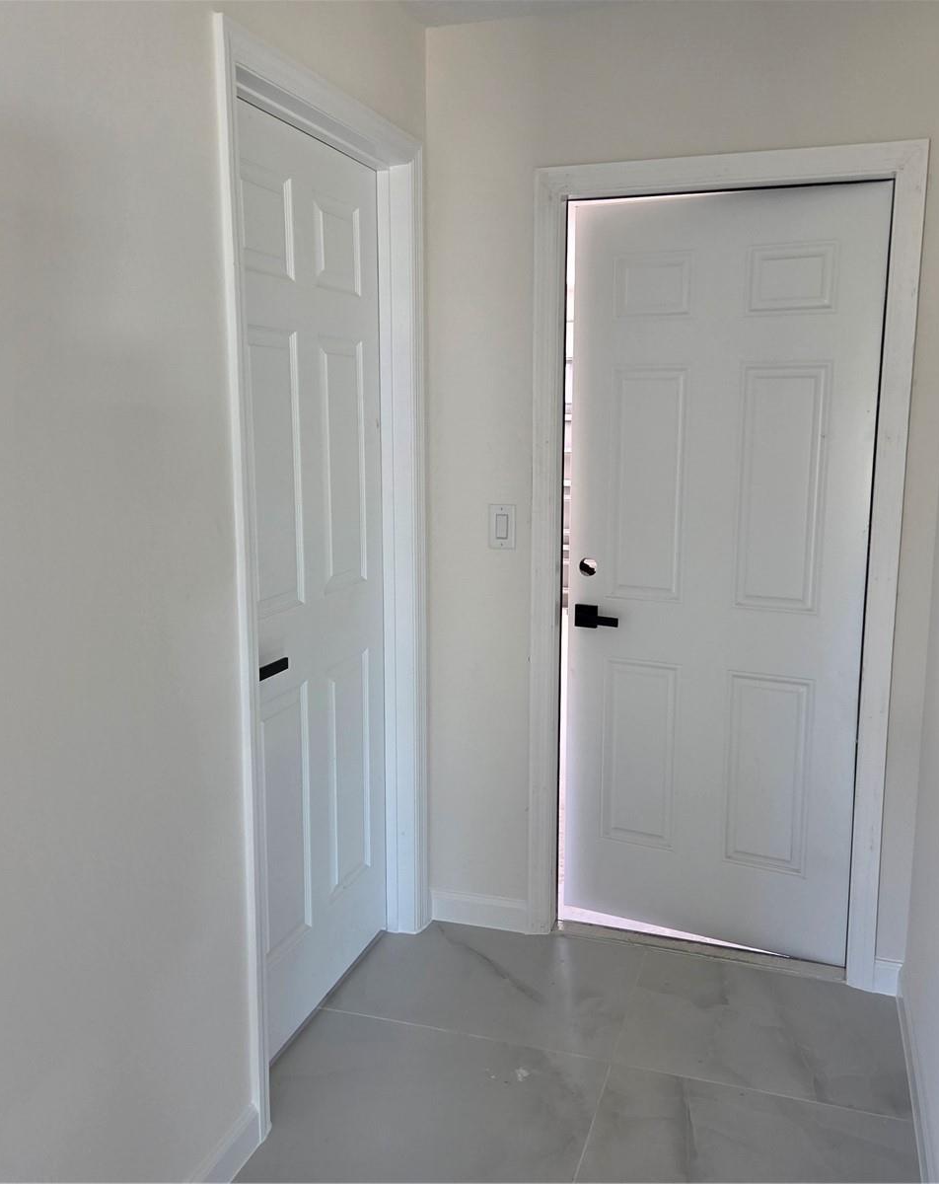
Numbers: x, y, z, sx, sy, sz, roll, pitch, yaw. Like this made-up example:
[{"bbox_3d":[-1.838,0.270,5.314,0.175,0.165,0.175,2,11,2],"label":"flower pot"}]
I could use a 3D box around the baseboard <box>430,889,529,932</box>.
[{"bbox_3d":[0.025,0.906,2.979,0.292,0.092,0.015,3,10,18],"label":"baseboard"}]

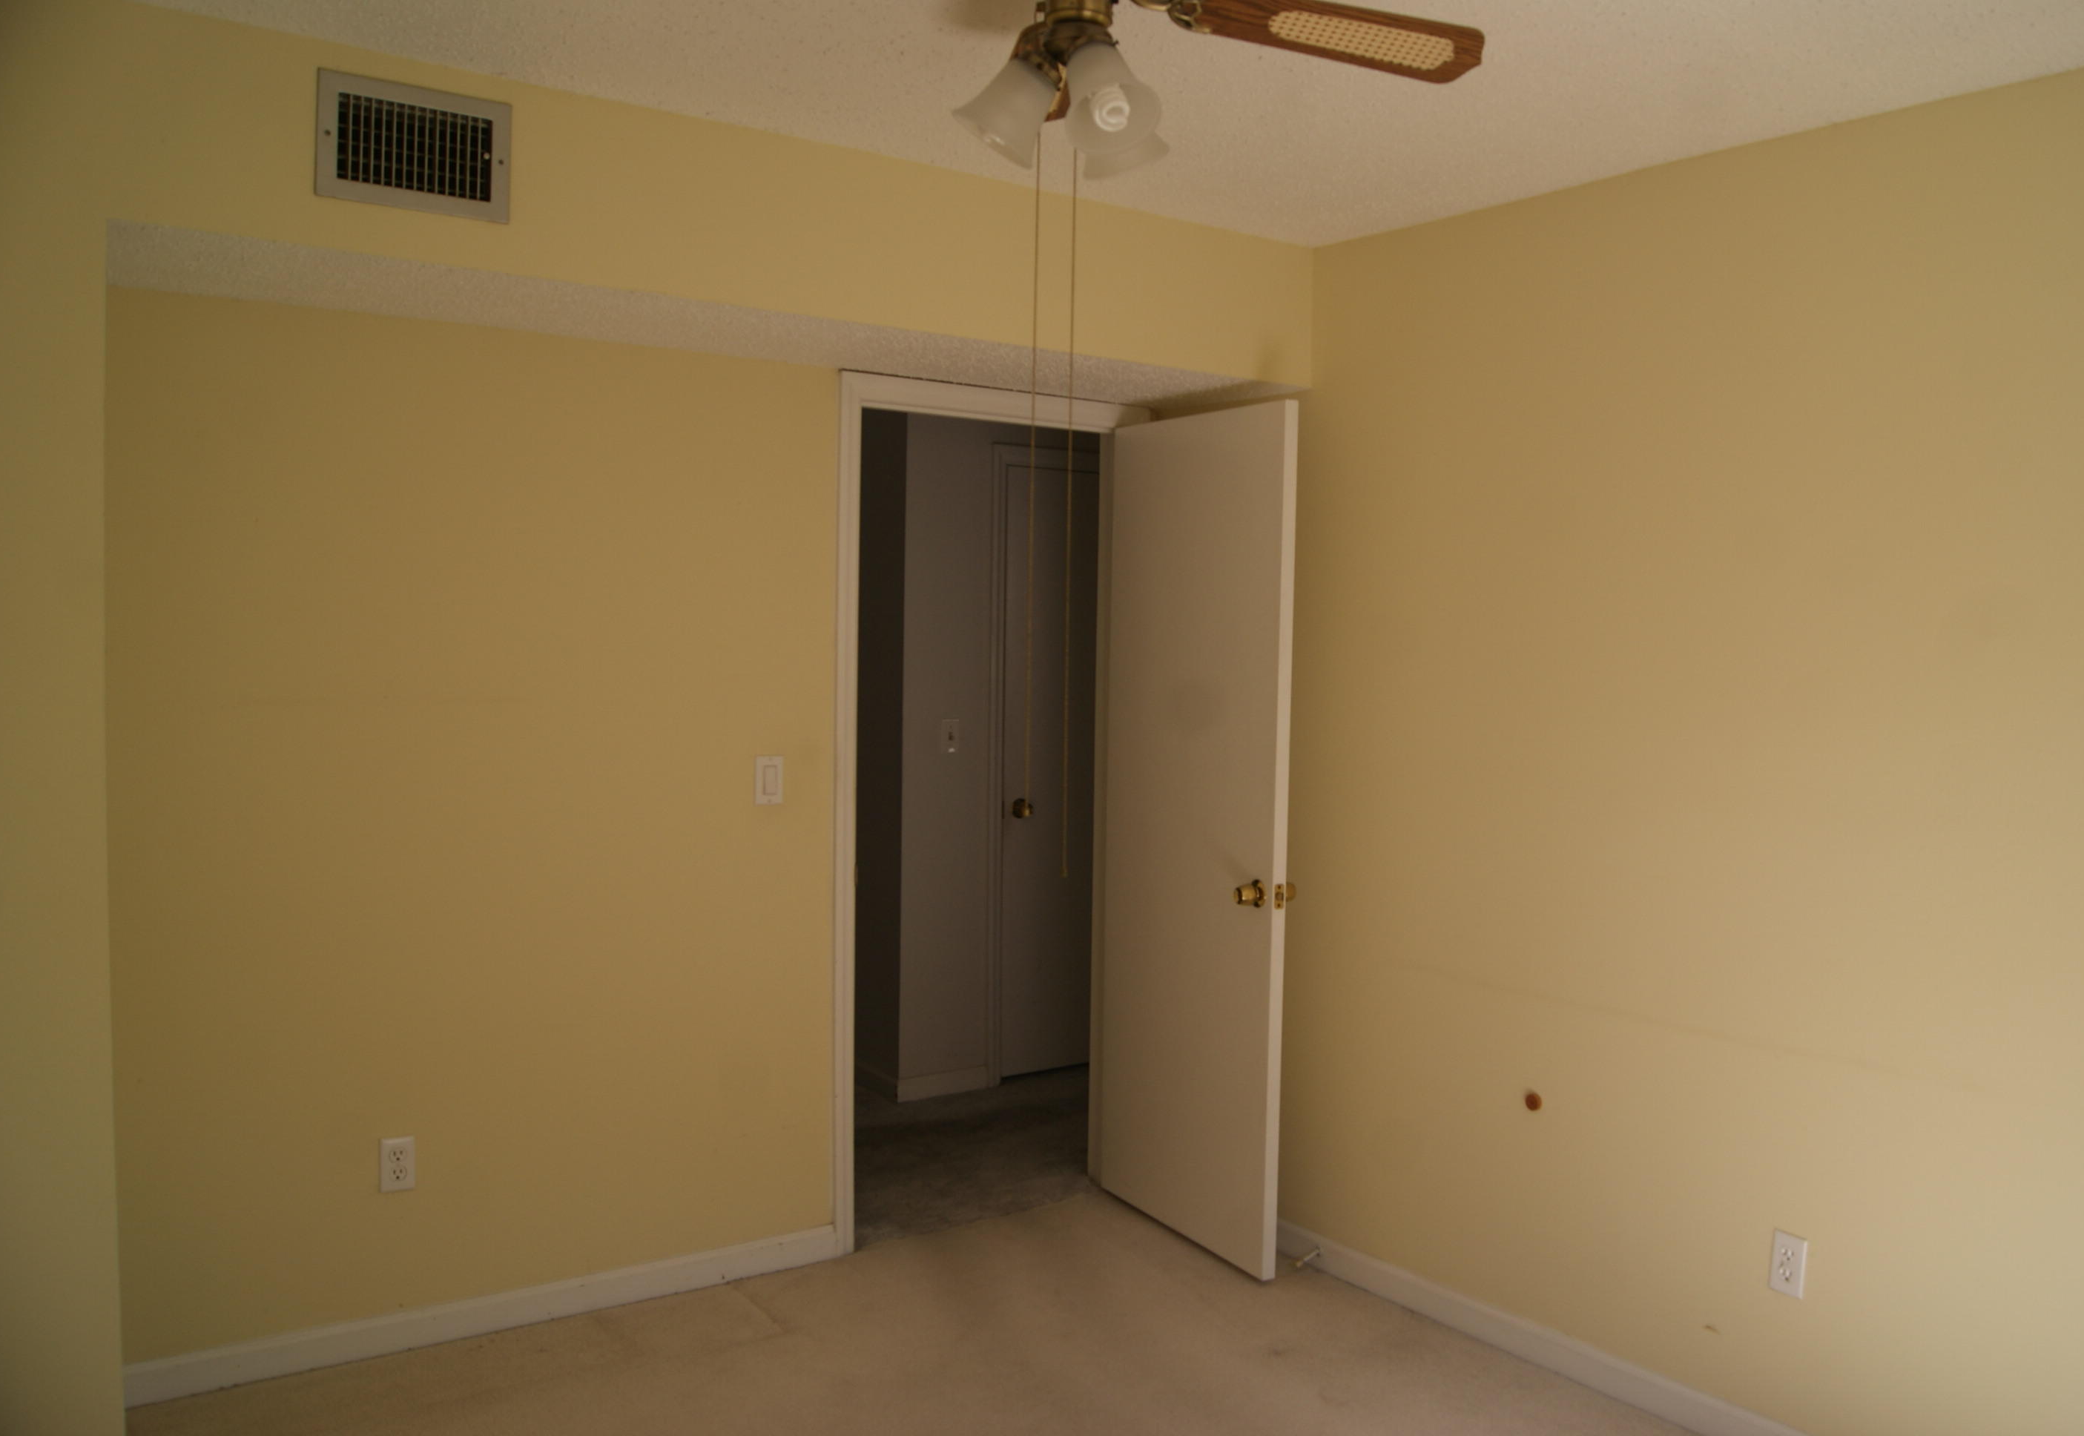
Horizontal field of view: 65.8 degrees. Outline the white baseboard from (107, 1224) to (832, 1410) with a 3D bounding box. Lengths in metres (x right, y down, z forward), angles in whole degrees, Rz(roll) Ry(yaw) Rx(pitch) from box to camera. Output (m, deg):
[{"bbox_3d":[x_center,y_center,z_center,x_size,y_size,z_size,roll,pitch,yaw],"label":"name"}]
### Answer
[{"bbox_3d":[-1.131,1.260,3.452,1.560,0.083,0.015,-1,3,-35],"label":"white baseboard"}]

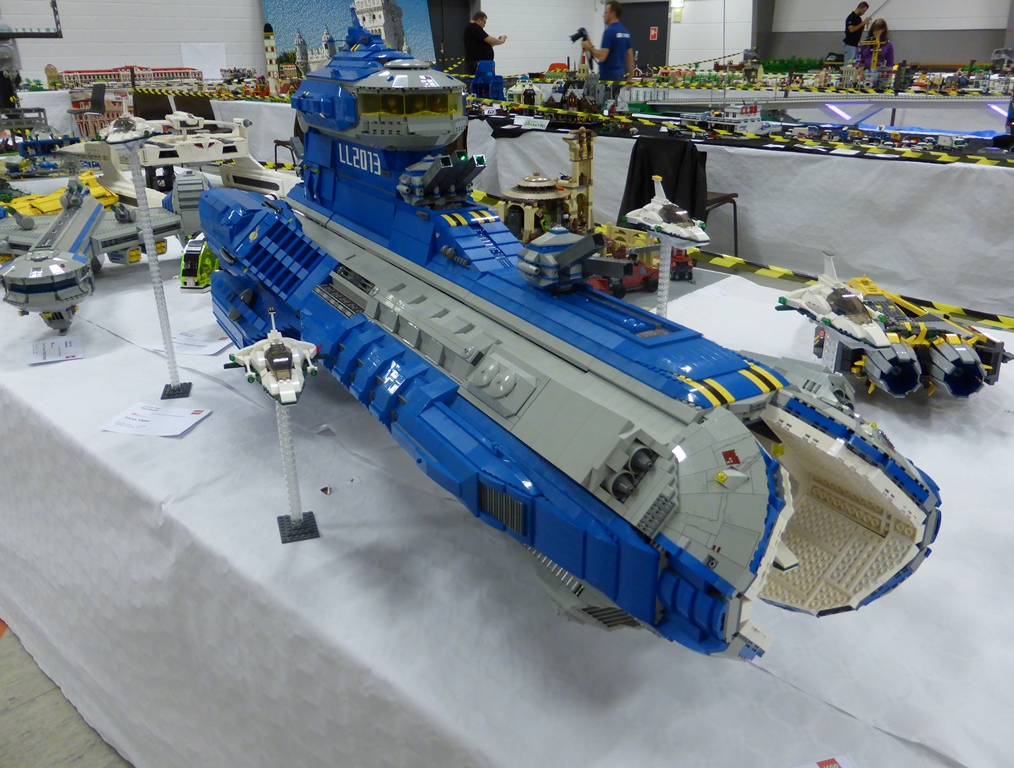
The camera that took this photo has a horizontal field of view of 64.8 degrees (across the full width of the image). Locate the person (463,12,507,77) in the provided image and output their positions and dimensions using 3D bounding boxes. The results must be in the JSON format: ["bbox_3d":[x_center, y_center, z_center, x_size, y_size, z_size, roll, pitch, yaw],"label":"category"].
[{"bbox_3d":[-0.292,-4.296,11.316,0.600,1.768,0.520,1,23,3],"label":"person"}]

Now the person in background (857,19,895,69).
[{"bbox_3d":[4.493,-3.701,10.047,0.460,1.624,0.360,10,25,23],"label":"person in background"}]

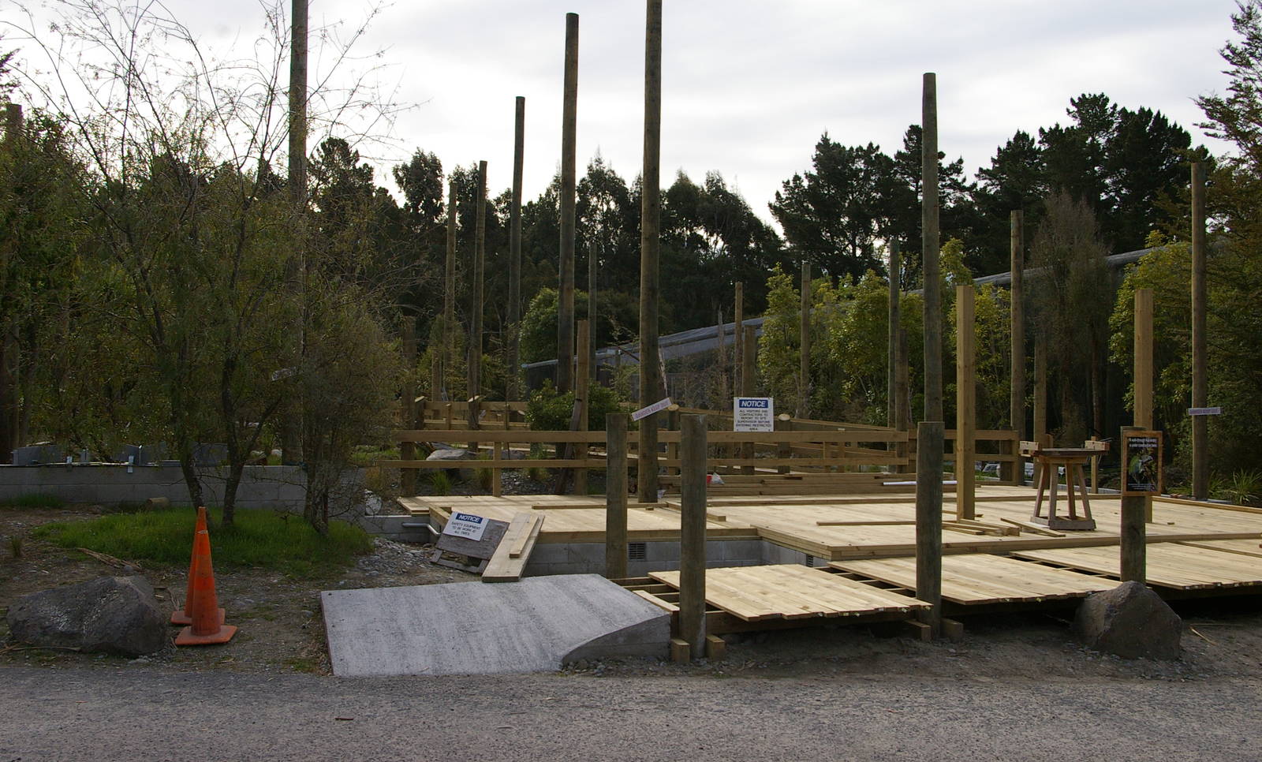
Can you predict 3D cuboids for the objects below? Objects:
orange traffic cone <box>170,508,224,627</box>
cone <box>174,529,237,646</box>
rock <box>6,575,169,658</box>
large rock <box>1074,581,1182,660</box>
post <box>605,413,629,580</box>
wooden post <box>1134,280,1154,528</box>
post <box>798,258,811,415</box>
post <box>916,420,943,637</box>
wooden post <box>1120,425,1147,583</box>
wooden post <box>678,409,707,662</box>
[{"bbox_3d":[-3.137,1.332,8.650,0.375,0.800,0.375,1,-2,-18],"label":"orange traffic cone"},{"bbox_3d":[-2.933,1.405,8.200,0.365,0.740,0.365,1,-2,-9],"label":"cone"},{"bbox_3d":[-3.644,1.553,7.980,1.030,0.460,0.720,1,-2,-18],"label":"rock"},{"bbox_3d":[3.517,1.680,8.420,0.750,0.500,0.640,0,-1,23],"label":"large rock"},{"bbox_3d":[-0.119,1.030,9.718,0.172,1.520,0.172,1,-1,0],"label":"post"},{"bbox_3d":[5.861,0.270,13.600,0.155,2.680,0.155,1,-2,-9],"label":"wooden post"},{"bbox_3d":[3.494,-0.704,23.973,0.190,3.440,0.190,1,-1,-18],"label":"post"},{"bbox_3d":[2.169,1.073,8.638,0.174,1.560,0.174,1,-1,0],"label":"post"},{"bbox_3d":[3.864,1.121,9.158,0.174,1.540,0.174,1,-1,-18],"label":"wooden post"},{"bbox_3d":[0.412,1.026,7.840,0.168,1.610,0.168,0,-2,0],"label":"wooden post"}]

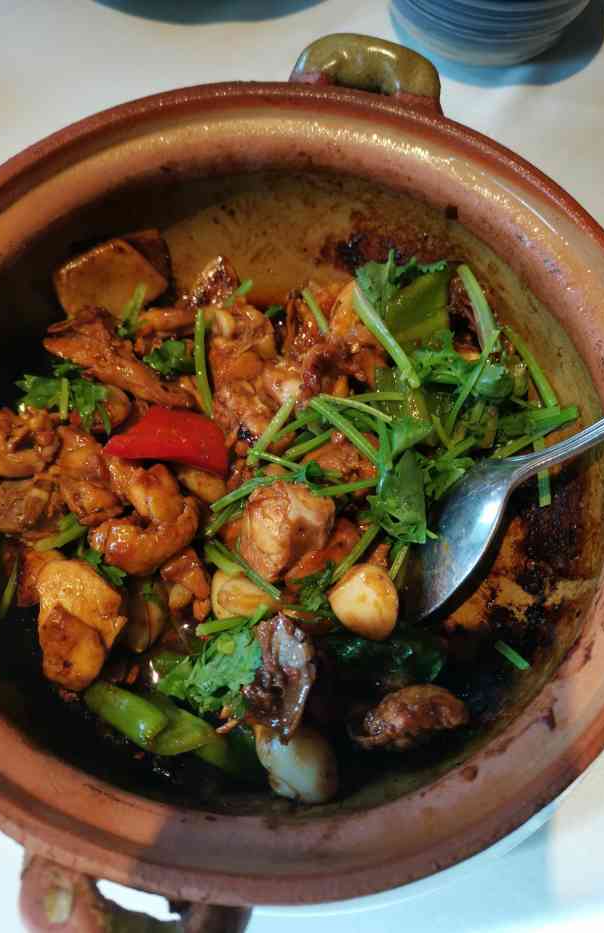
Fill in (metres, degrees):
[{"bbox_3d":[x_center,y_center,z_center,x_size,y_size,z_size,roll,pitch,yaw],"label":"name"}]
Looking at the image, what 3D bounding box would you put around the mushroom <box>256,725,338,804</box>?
[{"bbox_3d":[-0.002,0.110,0.263,0.024,0.023,0.031,-33,76,-10],"label":"mushroom"}]

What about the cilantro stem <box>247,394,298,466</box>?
[{"bbox_3d":[-0.012,-0.014,0.281,0.004,0.004,0.032,29,75,8],"label":"cilantro stem"}]

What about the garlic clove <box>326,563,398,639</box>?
[{"bbox_3d":[0.023,0.046,0.240,0.024,0.021,0.023,34,75,10],"label":"garlic clove"}]

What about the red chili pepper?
[{"bbox_3d":[-0.055,-0.010,0.282,0.047,0.016,0.022,9,73,2],"label":"red chili pepper"}]

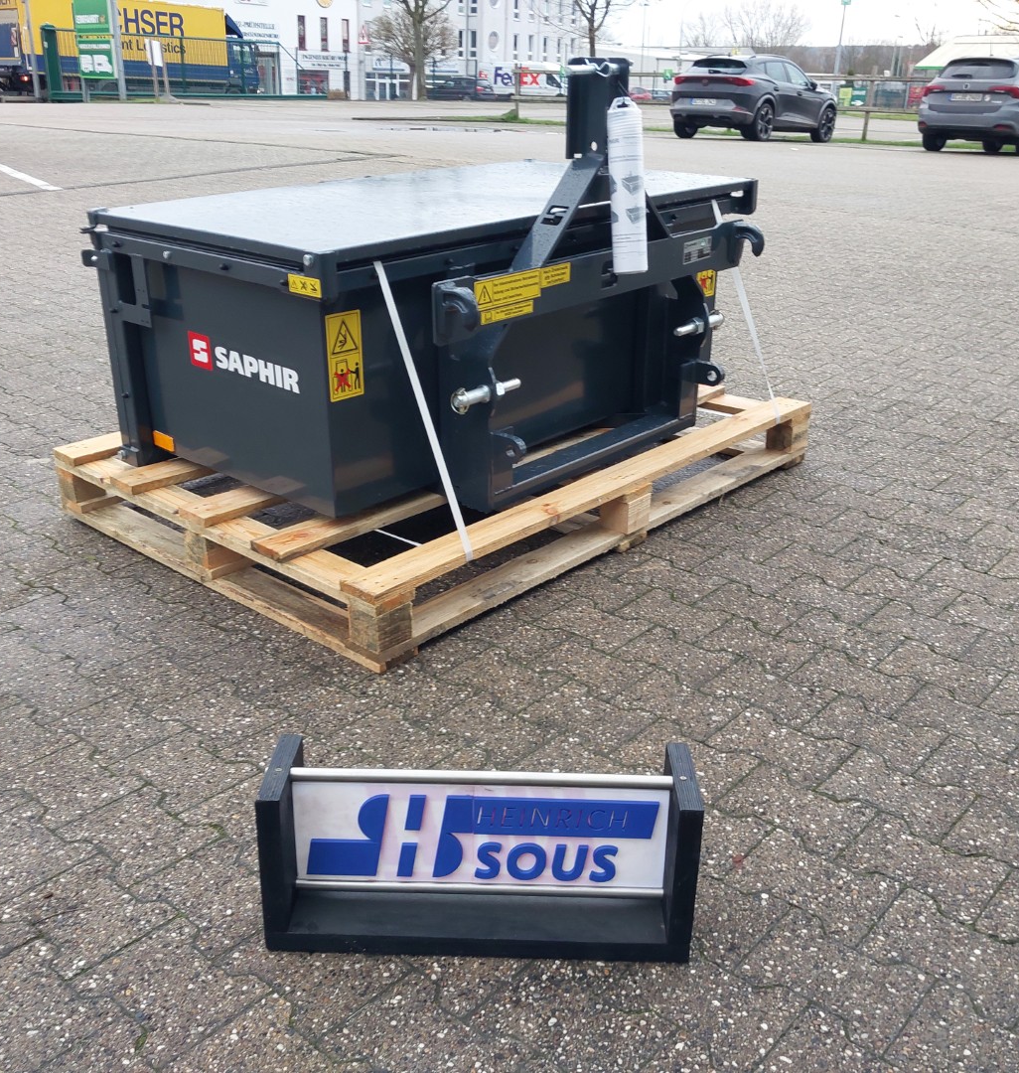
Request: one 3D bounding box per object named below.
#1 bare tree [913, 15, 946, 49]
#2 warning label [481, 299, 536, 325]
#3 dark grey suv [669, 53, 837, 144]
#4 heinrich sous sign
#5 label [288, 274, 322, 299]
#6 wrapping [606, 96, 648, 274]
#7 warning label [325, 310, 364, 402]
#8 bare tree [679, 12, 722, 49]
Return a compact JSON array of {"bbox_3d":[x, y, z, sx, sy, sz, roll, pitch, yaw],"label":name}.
[{"bbox_3d":[35.971,-40.759,95.641,2.874,7.121,2.874,9,24,17],"label":"bare tree"},{"bbox_3d":[0.000,-0.456,2.269,0.005,0.027,0.156,20,31,38],"label":"warning label"},{"bbox_3d":[4.900,-8.580,21.850,1.870,1.520,4.450,18,28,35],"label":"dark grey suv"},{"bbox_3d":[-0.037,0.410,1.475,0.550,0.235,0.147,1,24,2],"label":"heinrich sous sign"},{"bbox_3d":[-0.400,-0.491,2.192,0.098,0.035,0.005,20,31,38],"label":"label"},{"bbox_3d":[0.254,-0.748,2.400,0.076,0.366,0.076,-3,21,1],"label":"wrapping"},{"bbox_3d":[-0.333,-0.368,2.281,0.005,0.178,0.089,20,31,38],"label":"warning label"},{"bbox_3d":[17.150,-42.896,99.841,3.800,7.340,3.800,5,23,8],"label":"bare tree"}]

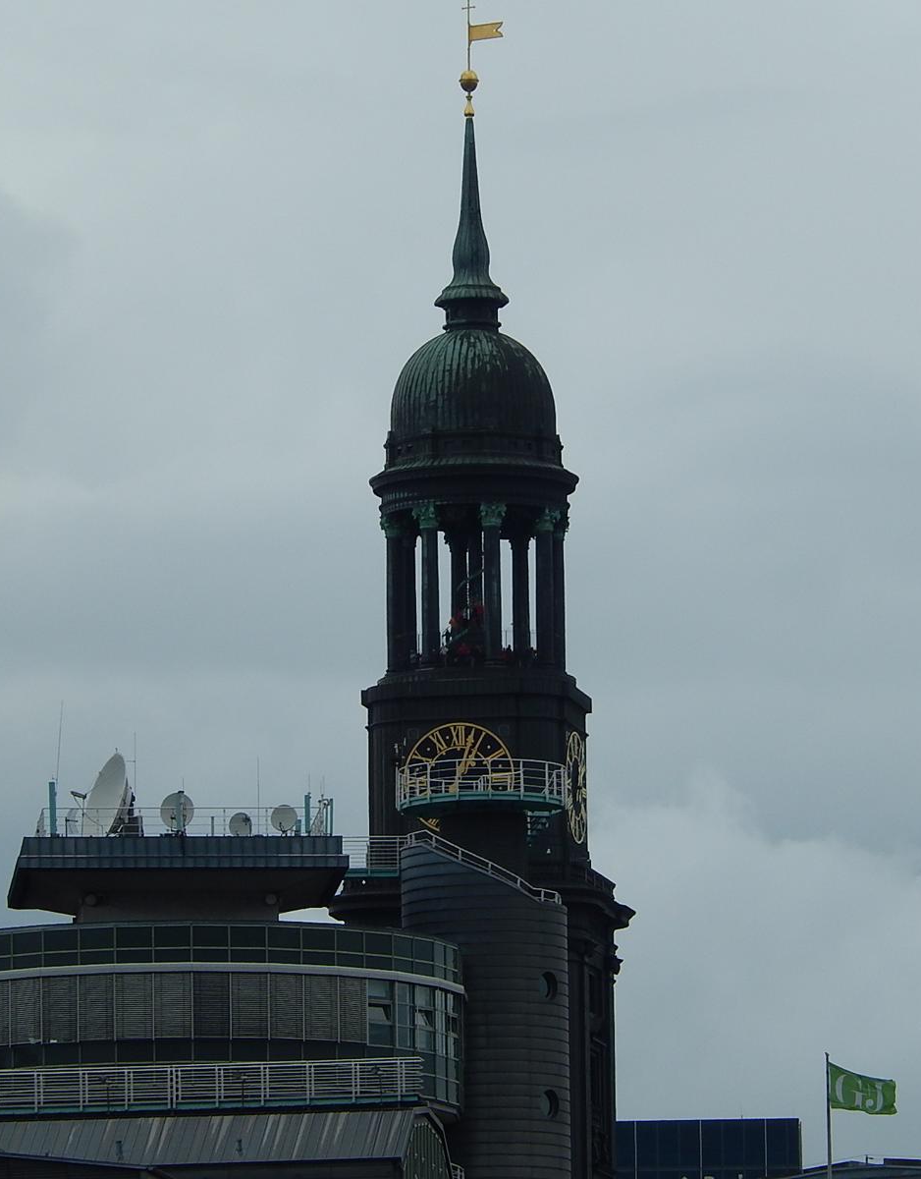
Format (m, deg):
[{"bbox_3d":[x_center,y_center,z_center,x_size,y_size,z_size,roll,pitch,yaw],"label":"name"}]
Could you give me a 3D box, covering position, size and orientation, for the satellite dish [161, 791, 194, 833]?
[{"bbox_3d":[-9.239,7.271,355.000,1.100,1.350,0.650,-2,-8,10],"label":"satellite dish"}]

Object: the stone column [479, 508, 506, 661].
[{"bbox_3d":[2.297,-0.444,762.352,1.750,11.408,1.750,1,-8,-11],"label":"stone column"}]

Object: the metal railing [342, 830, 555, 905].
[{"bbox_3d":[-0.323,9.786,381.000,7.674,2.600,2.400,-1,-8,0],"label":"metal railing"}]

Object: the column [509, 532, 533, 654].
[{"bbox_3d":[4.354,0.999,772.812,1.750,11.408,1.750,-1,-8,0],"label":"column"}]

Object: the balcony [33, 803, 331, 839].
[{"bbox_3d":[-9.739,8.105,380.000,10.406,1.350,7.500,0,-8,-4],"label":"balcony"}]

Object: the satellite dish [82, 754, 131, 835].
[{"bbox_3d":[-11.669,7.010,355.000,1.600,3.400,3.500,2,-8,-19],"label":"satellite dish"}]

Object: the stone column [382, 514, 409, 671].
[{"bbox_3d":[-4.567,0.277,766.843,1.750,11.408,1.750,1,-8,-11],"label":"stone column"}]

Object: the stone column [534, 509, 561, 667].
[{"bbox_3d":[6.299,-0.089,784.000,1.750,11.600,1.750,-1,-8,0],"label":"stone column"}]

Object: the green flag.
[{"bbox_3d":[13.156,16.309,355.000,2.300,1.800,0.350,0,-8,-6],"label":"green flag"}]

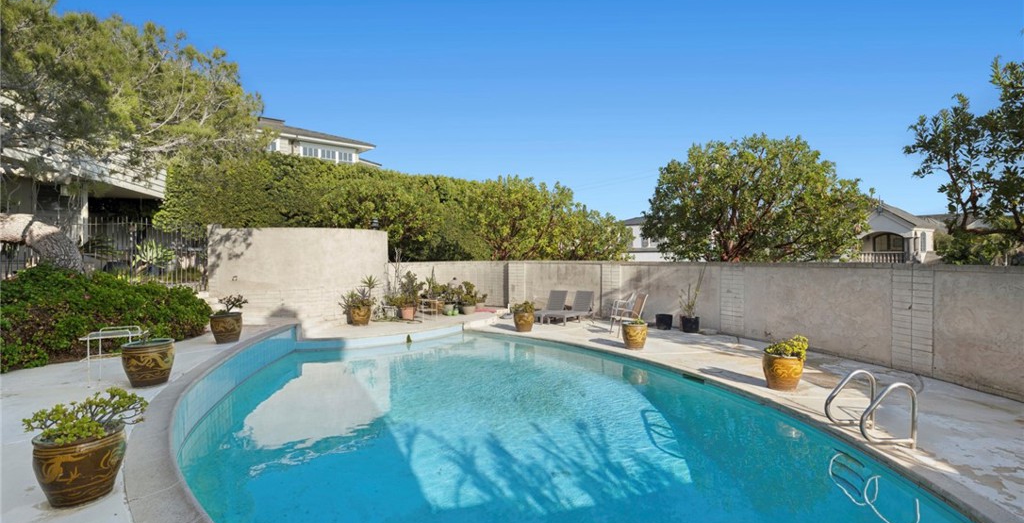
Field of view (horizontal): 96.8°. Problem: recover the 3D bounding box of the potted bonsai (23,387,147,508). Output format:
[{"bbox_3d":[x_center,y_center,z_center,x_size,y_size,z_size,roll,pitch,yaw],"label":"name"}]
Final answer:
[{"bbox_3d":[-2.360,1.030,2.530,0.500,0.550,0.450,0,0,-43],"label":"potted bonsai"}]

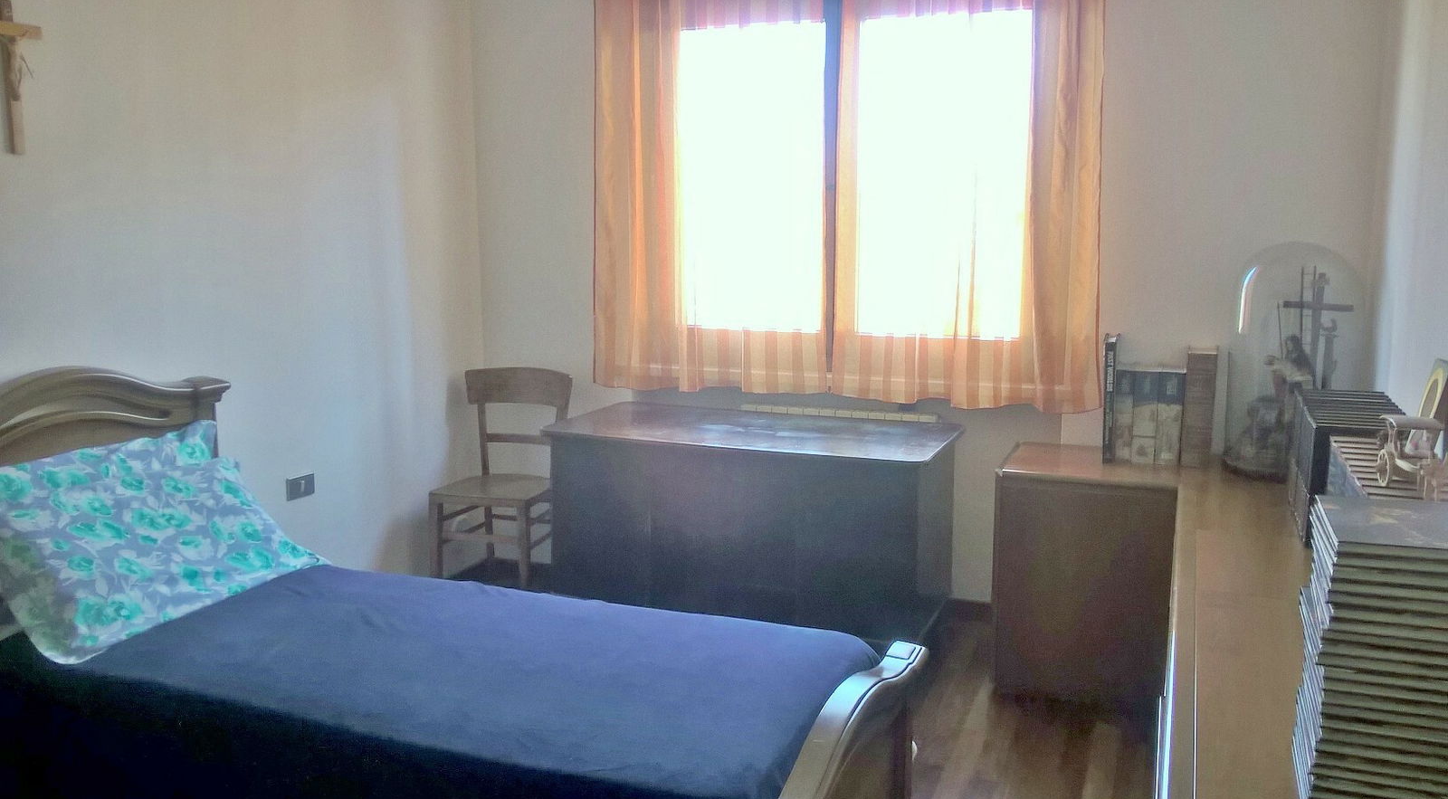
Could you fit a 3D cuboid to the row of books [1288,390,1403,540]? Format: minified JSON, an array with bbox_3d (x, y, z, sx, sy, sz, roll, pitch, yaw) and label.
[{"bbox_3d":[1.610,0.164,2.971,0.234,0.282,0.638,4,10,22],"label":"row of books"}]

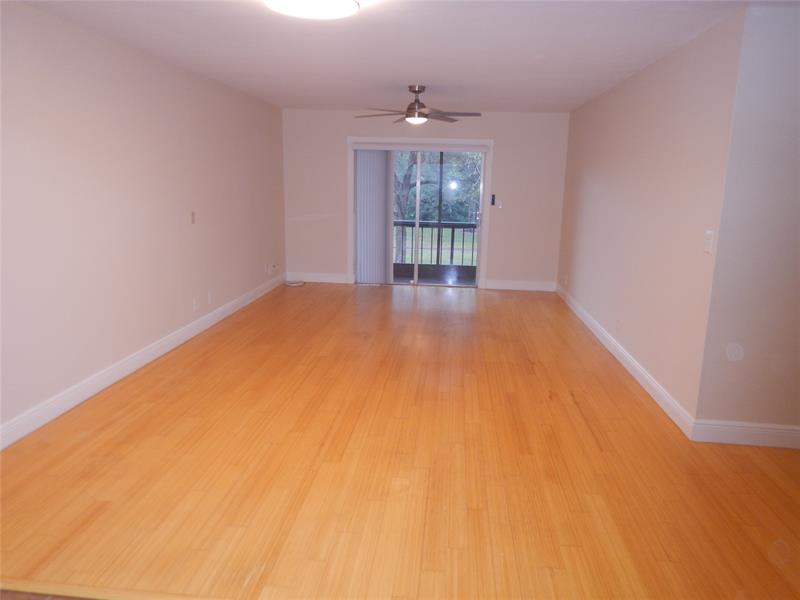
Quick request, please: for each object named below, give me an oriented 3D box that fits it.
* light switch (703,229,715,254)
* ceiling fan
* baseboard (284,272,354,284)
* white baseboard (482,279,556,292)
[{"bbox_3d":[1.774,-0.341,3.200,0.012,0.125,0.098,2,12,5],"label":"light switch"},{"bbox_3d":[0.177,-1.974,5.629,1.310,0.365,1.290,2,12,5],"label":"ceiling fan"},{"bbox_3d":[-1.192,-0.316,8.191,0.988,0.142,0.020,2,12,5],"label":"baseboard"},{"bbox_3d":[1.708,-0.198,7.915,1.024,0.142,0.020,2,12,5],"label":"white baseboard"}]

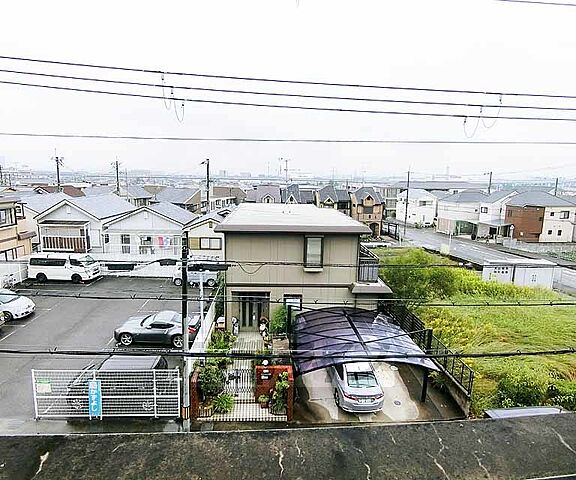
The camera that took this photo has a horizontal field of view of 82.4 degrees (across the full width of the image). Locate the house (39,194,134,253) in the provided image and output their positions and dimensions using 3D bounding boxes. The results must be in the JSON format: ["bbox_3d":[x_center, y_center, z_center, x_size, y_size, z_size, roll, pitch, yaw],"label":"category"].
[{"bbox_3d":[-19.291,-0.799,33.352,6.300,7.000,8.200,0,10,-2],"label":"house"}]

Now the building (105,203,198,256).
[{"bbox_3d":[-12.600,-0.085,31.636,7.200,6.400,6.200,0,10,-2],"label":"building"}]

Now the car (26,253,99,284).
[{"bbox_3d":[-17.280,2.035,25.988,4.720,1.980,1.720,1,10,1],"label":"car"}]

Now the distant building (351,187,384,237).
[{"bbox_3d":[12.665,-4.531,52.513,4.400,7.800,6.000,0,10,-2],"label":"distant building"}]

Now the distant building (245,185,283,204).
[{"bbox_3d":[-3.687,-4.410,50.367,5.600,7.600,7.500,1,10,-4],"label":"distant building"}]

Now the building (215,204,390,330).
[{"bbox_3d":[0.484,1.279,23.259,9.000,6.500,11.500,0,10,-2],"label":"building"}]

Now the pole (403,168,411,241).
[{"bbox_3d":[17.572,-4.997,49.060,0.400,10.100,0.400,0,10,-2],"label":"pole"}]

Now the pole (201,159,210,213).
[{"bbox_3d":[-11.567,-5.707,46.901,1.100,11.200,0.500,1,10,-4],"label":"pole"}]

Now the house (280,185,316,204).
[{"bbox_3d":[1.567,-4.776,53.005,5.200,7.900,6.200,0,10,-2],"label":"house"}]

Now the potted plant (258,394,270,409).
[{"bbox_3d":[-0.890,6.038,12.350,0.400,0.430,0.400,1,10,-4],"label":"potted plant"}]

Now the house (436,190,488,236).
[{"bbox_3d":[31.146,-4.409,55.690,6.600,7.300,8.500,-4,11,-27],"label":"house"}]

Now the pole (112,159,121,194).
[{"bbox_3d":[-29.993,-8.164,58.037,1.300,11.700,0.600,1,10,-4],"label":"pole"}]

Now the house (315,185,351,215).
[{"bbox_3d":[6.915,-4.629,52.611,5.000,7.800,6.200,0,10,-2],"label":"house"}]

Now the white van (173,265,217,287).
[{"bbox_3d":[-7.192,2.505,25.730,3.400,1.800,1.480,1,10,-4],"label":"white van"}]

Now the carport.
[{"bbox_3d":[2.724,4.742,13.720,5.200,2.950,5.200,1,10,-4],"label":"carport"}]

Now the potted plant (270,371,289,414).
[{"bbox_3d":[-0.319,5.626,12.110,0.620,1.350,0.620,1,10,-4],"label":"potted plant"}]

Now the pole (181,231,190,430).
[{"bbox_3d":[-3.305,3.205,10.815,0.250,7.000,0.250,0,10,-2],"label":"pole"}]

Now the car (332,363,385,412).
[{"bbox_3d":[2.793,5.524,14.325,1.720,1.460,4.500,0,10,-3],"label":"car"}]

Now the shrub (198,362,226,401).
[{"bbox_3d":[-3.059,5.649,13.194,0.980,1.300,0.950,0,10,-2],"label":"shrub"}]

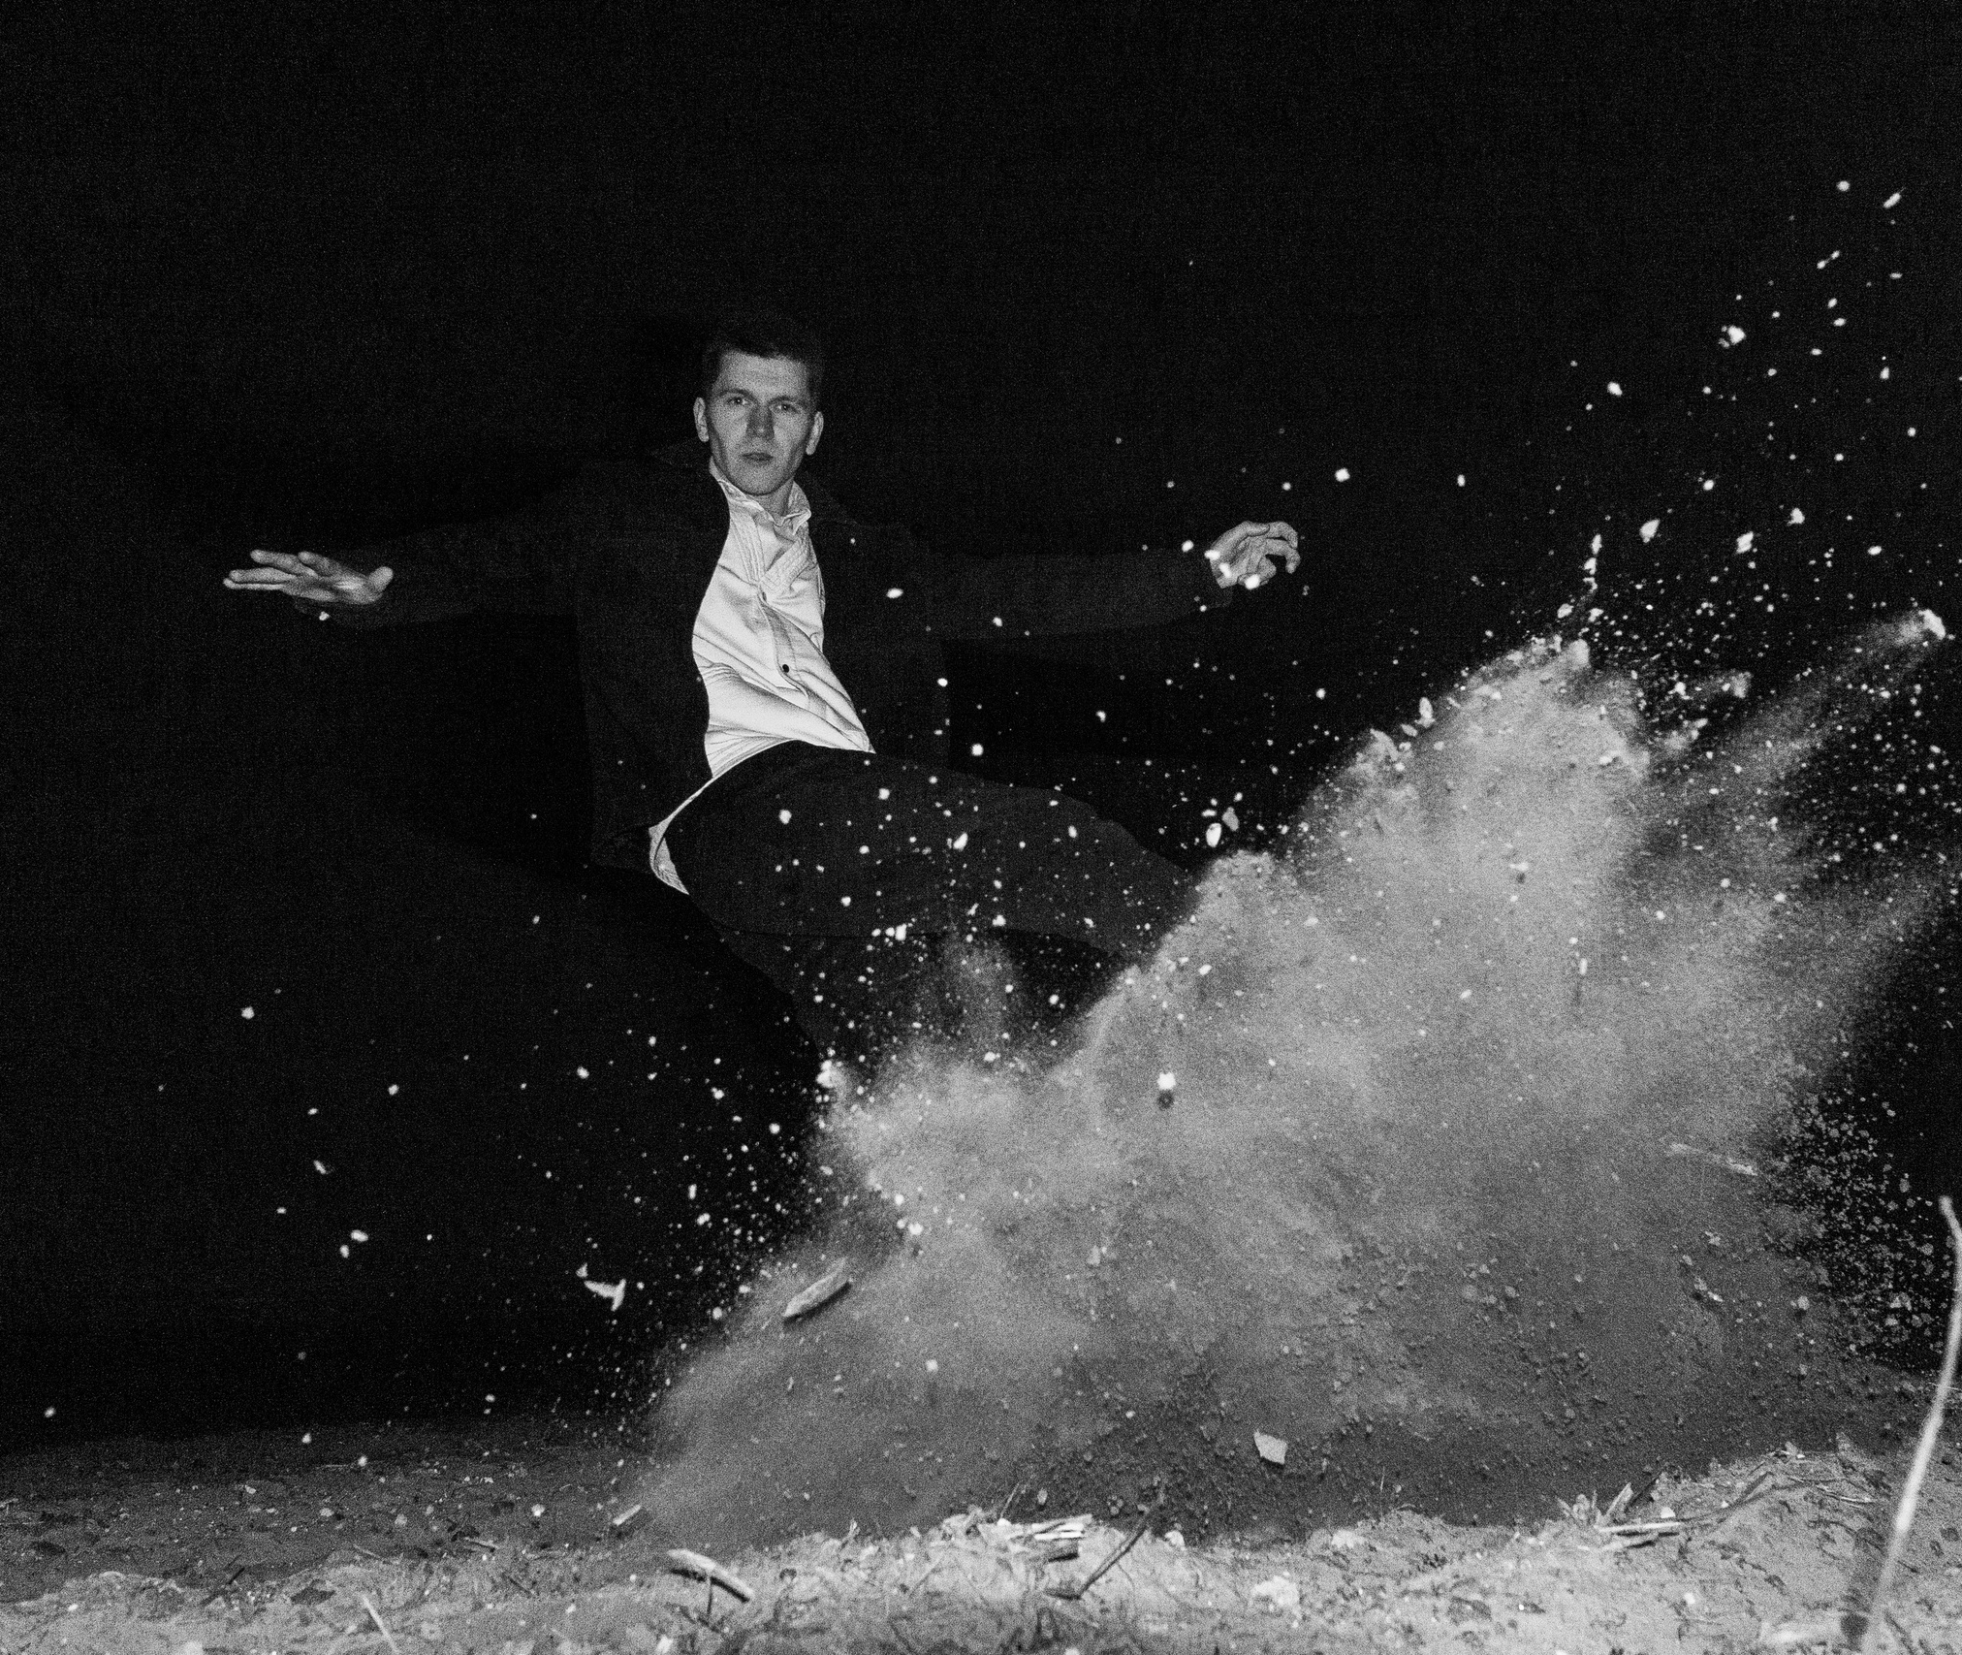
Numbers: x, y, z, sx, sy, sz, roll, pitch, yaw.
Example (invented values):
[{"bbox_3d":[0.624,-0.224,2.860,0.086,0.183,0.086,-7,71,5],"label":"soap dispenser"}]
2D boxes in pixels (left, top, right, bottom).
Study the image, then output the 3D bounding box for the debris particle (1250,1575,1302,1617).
[{"bbox_3d":[0.289,0.750,1.620,0.047,0.033,0.040,0,-11,0],"label":"debris particle"}]

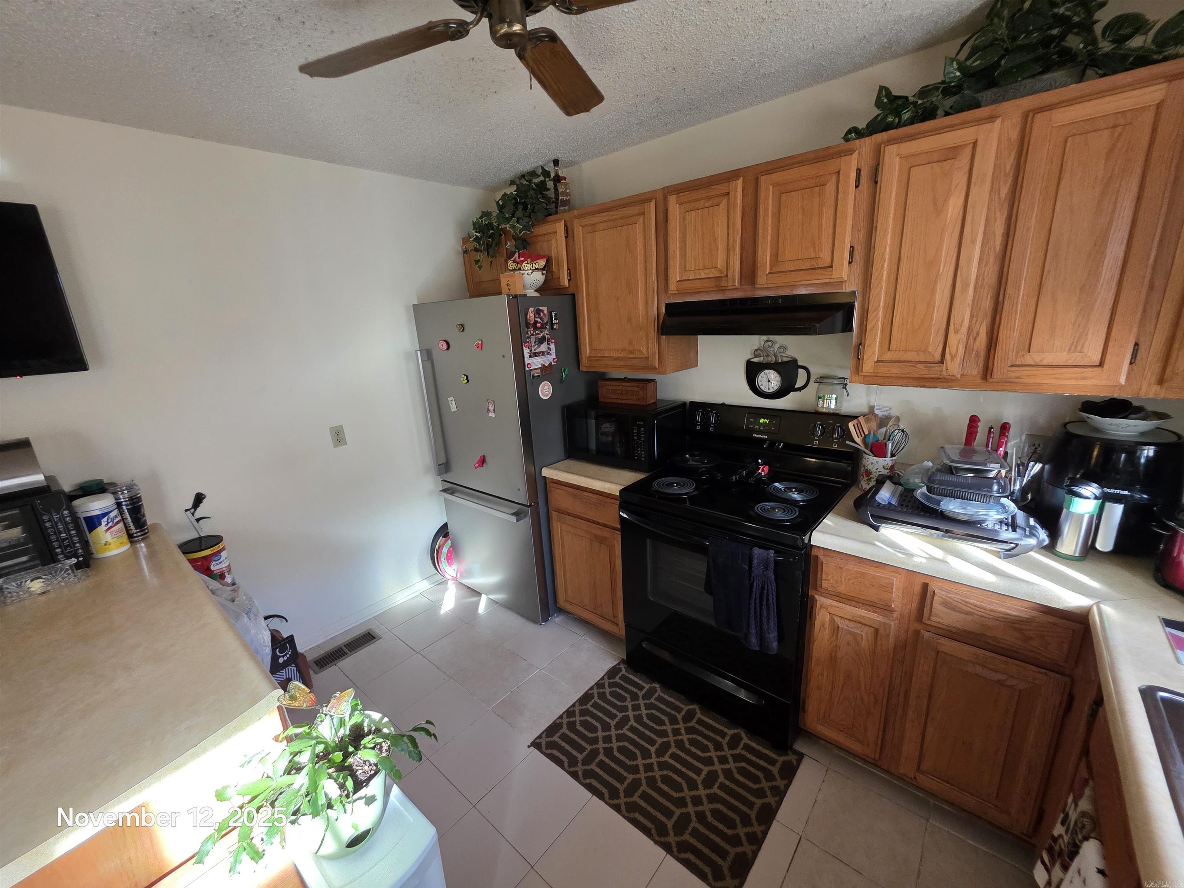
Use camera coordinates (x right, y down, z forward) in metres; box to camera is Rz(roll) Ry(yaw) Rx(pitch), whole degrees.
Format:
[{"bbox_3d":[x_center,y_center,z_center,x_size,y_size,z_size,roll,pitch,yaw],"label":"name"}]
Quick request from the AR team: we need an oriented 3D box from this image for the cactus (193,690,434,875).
[{"bbox_3d":[-0.570,0.729,0.958,0.232,0.253,0.394,10,21,40],"label":"cactus"}]

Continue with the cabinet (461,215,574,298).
[{"bbox_3d":[-0.357,-1.065,2.670,0.954,0.379,0.328,10,21,40],"label":"cabinet"}]

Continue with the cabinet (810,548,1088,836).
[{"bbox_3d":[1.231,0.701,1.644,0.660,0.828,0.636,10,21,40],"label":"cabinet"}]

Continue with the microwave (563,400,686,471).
[{"bbox_3d":[0.185,-0.068,2.392,0.539,0.282,0.356,10,21,40],"label":"microwave"}]

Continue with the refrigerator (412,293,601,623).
[{"bbox_3d":[-0.444,0.049,2.754,0.823,1.795,0.737,10,21,40],"label":"refrigerator"}]

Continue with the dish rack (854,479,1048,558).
[{"bbox_3d":[1.184,0.233,1.495,0.475,0.084,0.353,10,21,40],"label":"dish rack"}]

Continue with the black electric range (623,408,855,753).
[{"bbox_3d":[0.631,0.499,2.022,0.763,1.202,0.707,10,21,40],"label":"black electric range"}]

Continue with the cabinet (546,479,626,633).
[{"bbox_3d":[0.181,0.515,2.523,0.545,0.828,0.636,10,21,40],"label":"cabinet"}]

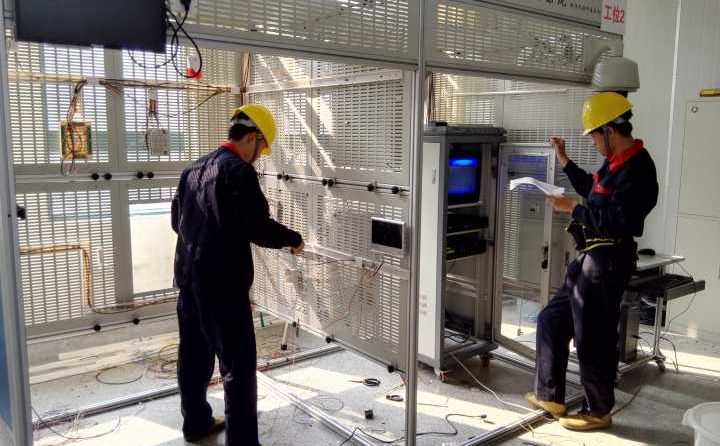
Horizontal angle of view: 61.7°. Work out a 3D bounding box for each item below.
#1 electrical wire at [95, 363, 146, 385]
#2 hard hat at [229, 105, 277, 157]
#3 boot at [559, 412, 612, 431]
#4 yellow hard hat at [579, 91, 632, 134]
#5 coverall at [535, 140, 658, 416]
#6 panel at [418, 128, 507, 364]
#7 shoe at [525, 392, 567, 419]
[{"bbox_3d":[-1.588,0.993,3.998,0.340,0.020,0.370,1,8,0],"label":"electrical wire"},{"bbox_3d":[-0.521,-0.459,2.963,0.285,0.160,0.225,45,-17,-29],"label":"hard hat"},{"bbox_3d":[1.249,1.065,3.316,0.290,0.115,0.105,0,8,-5],"label":"boot"},{"bbox_3d":[1.279,-0.570,3.142,0.290,0.160,0.225,-29,12,-5],"label":"yellow hard hat"},{"bbox_3d":[1.294,0.308,3.317,0.600,1.480,0.530,-2,8,-20],"label":"coverall"},{"bbox_3d":[0.573,0.177,4.198,0.557,1.625,0.590,-5,10,-37],"label":"panel"},{"bbox_3d":[1.052,1.038,3.420,0.280,0.115,0.105,22,17,25],"label":"shoe"}]

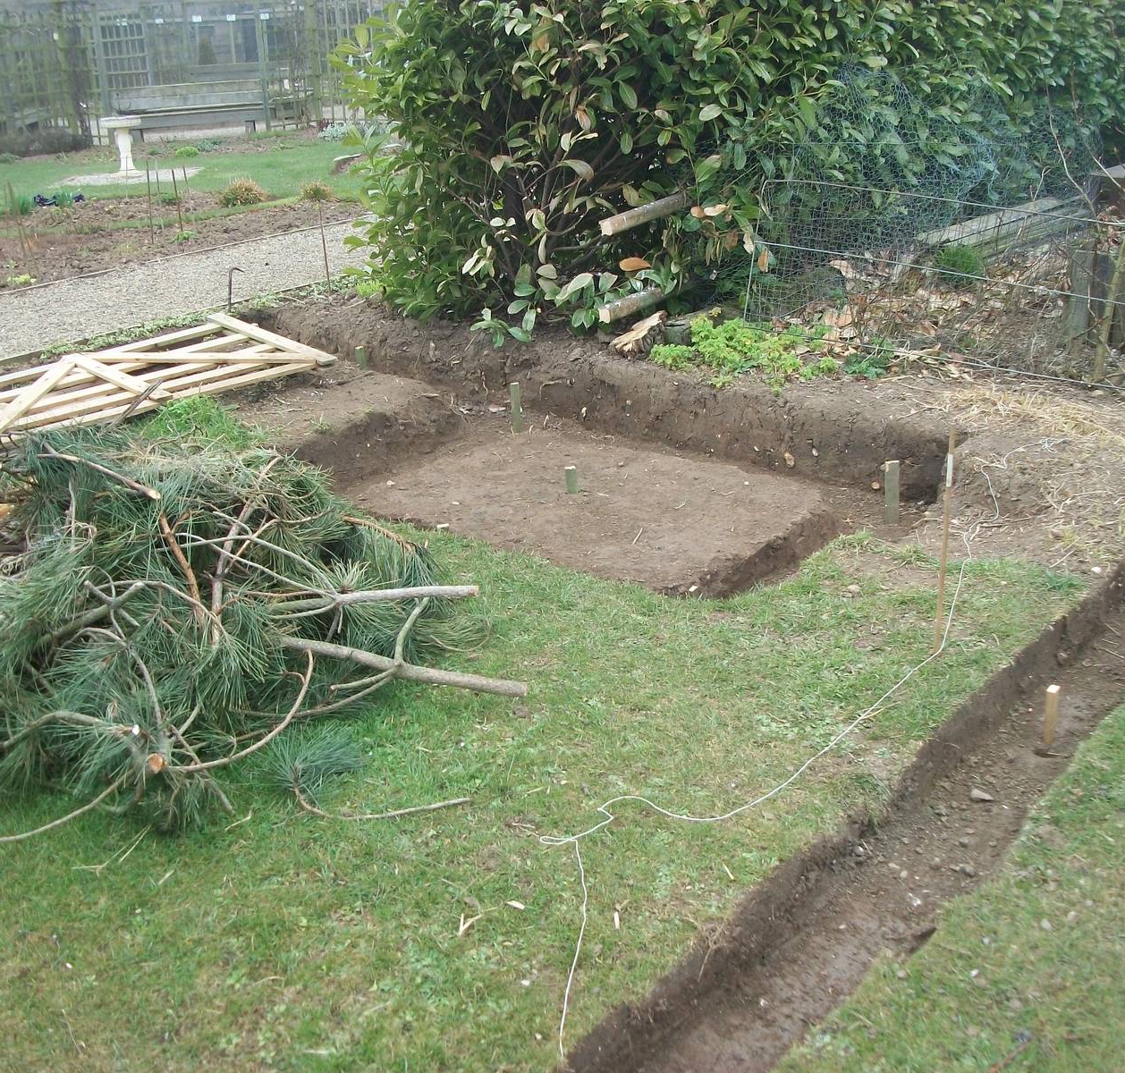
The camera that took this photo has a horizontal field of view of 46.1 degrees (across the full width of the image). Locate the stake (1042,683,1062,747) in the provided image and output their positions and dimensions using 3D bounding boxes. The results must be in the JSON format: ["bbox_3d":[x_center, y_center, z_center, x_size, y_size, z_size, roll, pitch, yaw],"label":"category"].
[{"bbox_3d":[1.185,0.433,3.205,0.021,0.140,0.035,8,23,27],"label":"stake"}]

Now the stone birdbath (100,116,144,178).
[{"bbox_3d":[-5.522,-4.920,16.681,0.539,0.698,0.539,-2,21,0],"label":"stone birdbath"}]

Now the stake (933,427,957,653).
[{"bbox_3d":[0.969,0.018,3.347,0.014,0.610,0.014,-2,21,0],"label":"stake"}]

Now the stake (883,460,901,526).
[{"bbox_3d":[1.221,-0.162,4.891,0.050,0.240,0.025,-8,21,-10],"label":"stake"}]

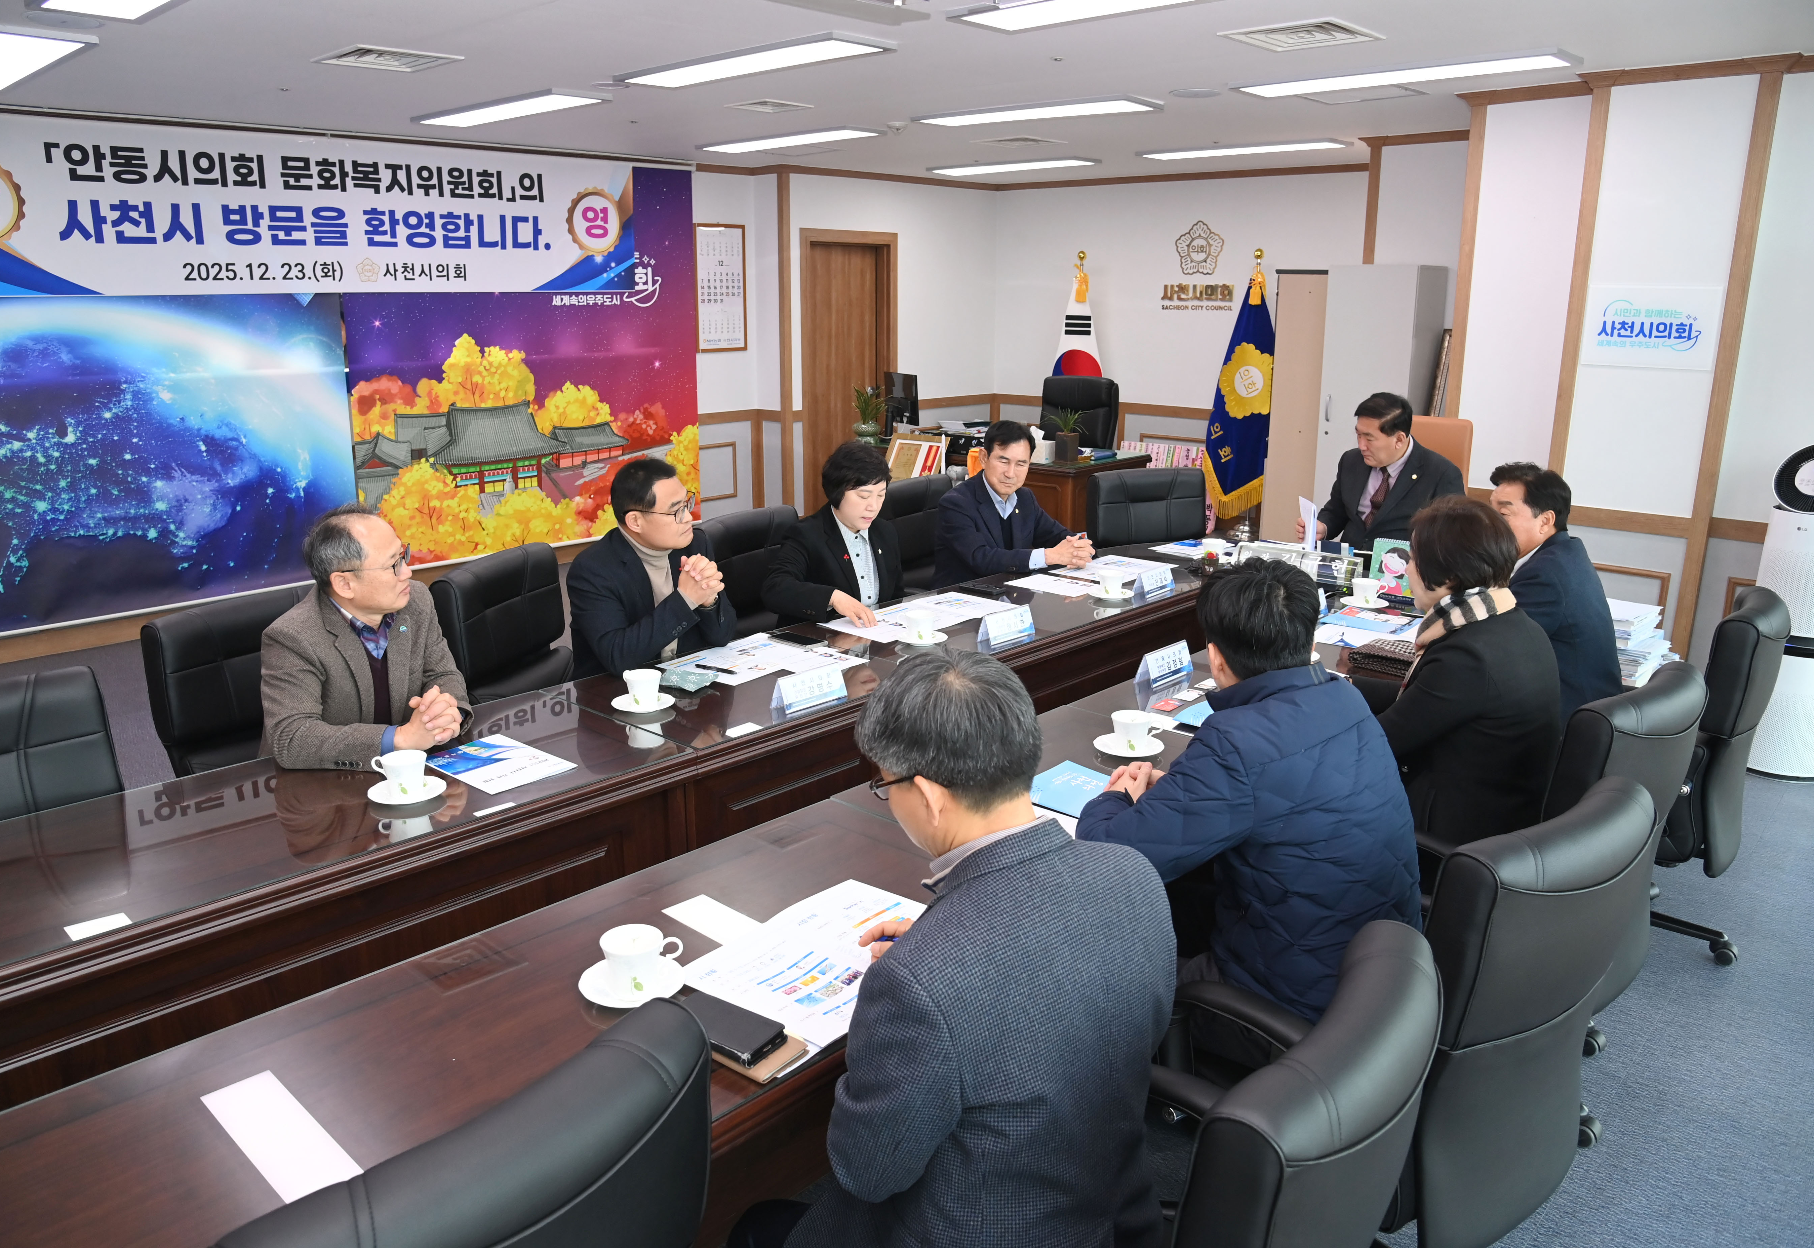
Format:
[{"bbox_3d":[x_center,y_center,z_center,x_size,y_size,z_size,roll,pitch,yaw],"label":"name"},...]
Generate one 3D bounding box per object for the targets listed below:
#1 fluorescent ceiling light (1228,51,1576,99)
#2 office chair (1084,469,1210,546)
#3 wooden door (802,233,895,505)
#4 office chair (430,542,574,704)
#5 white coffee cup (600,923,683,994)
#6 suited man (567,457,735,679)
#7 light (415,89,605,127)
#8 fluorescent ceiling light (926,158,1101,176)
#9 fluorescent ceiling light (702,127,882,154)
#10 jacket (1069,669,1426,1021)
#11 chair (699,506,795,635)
[{"bbox_3d":[1.875,-2.097,4.782,1.285,0.036,0.310,14,20,42],"label":"fluorescent ceiling light"},{"bbox_3d":[1.120,-0.161,5.572,0.600,1.010,0.640,-6,16,-22],"label":"office chair"},{"bbox_3d":[-0.442,-1.871,9.606,0.130,2.211,1.006,14,20,42],"label":"wooden door"},{"bbox_3d":[-0.919,0.312,3.489,0.650,1.020,0.620,5,16,18],"label":"office chair"},{"bbox_3d":[-0.385,0.501,1.832,0.120,0.080,0.094,0,15,-1],"label":"white coffee cup"},{"bbox_3d":[-0.688,0.168,3.757,0.760,1.310,0.560,10,18,33],"label":"suited man"},{"bbox_3d":[-1.879,-2.401,5.840,1.285,0.036,0.310,14,20,42],"label":"light"},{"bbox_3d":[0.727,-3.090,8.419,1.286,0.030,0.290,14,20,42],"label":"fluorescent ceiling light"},{"bbox_3d":[-0.681,-2.741,7.101,1.285,0.036,0.310,14,20,42],"label":"fluorescent ceiling light"},{"bbox_3d":[0.624,0.366,2.331,0.560,0.650,0.570,-13,19,-39],"label":"jacket"},{"bbox_3d":[-0.444,0.122,4.490,0.660,1.010,0.600,14,20,42],"label":"chair"}]

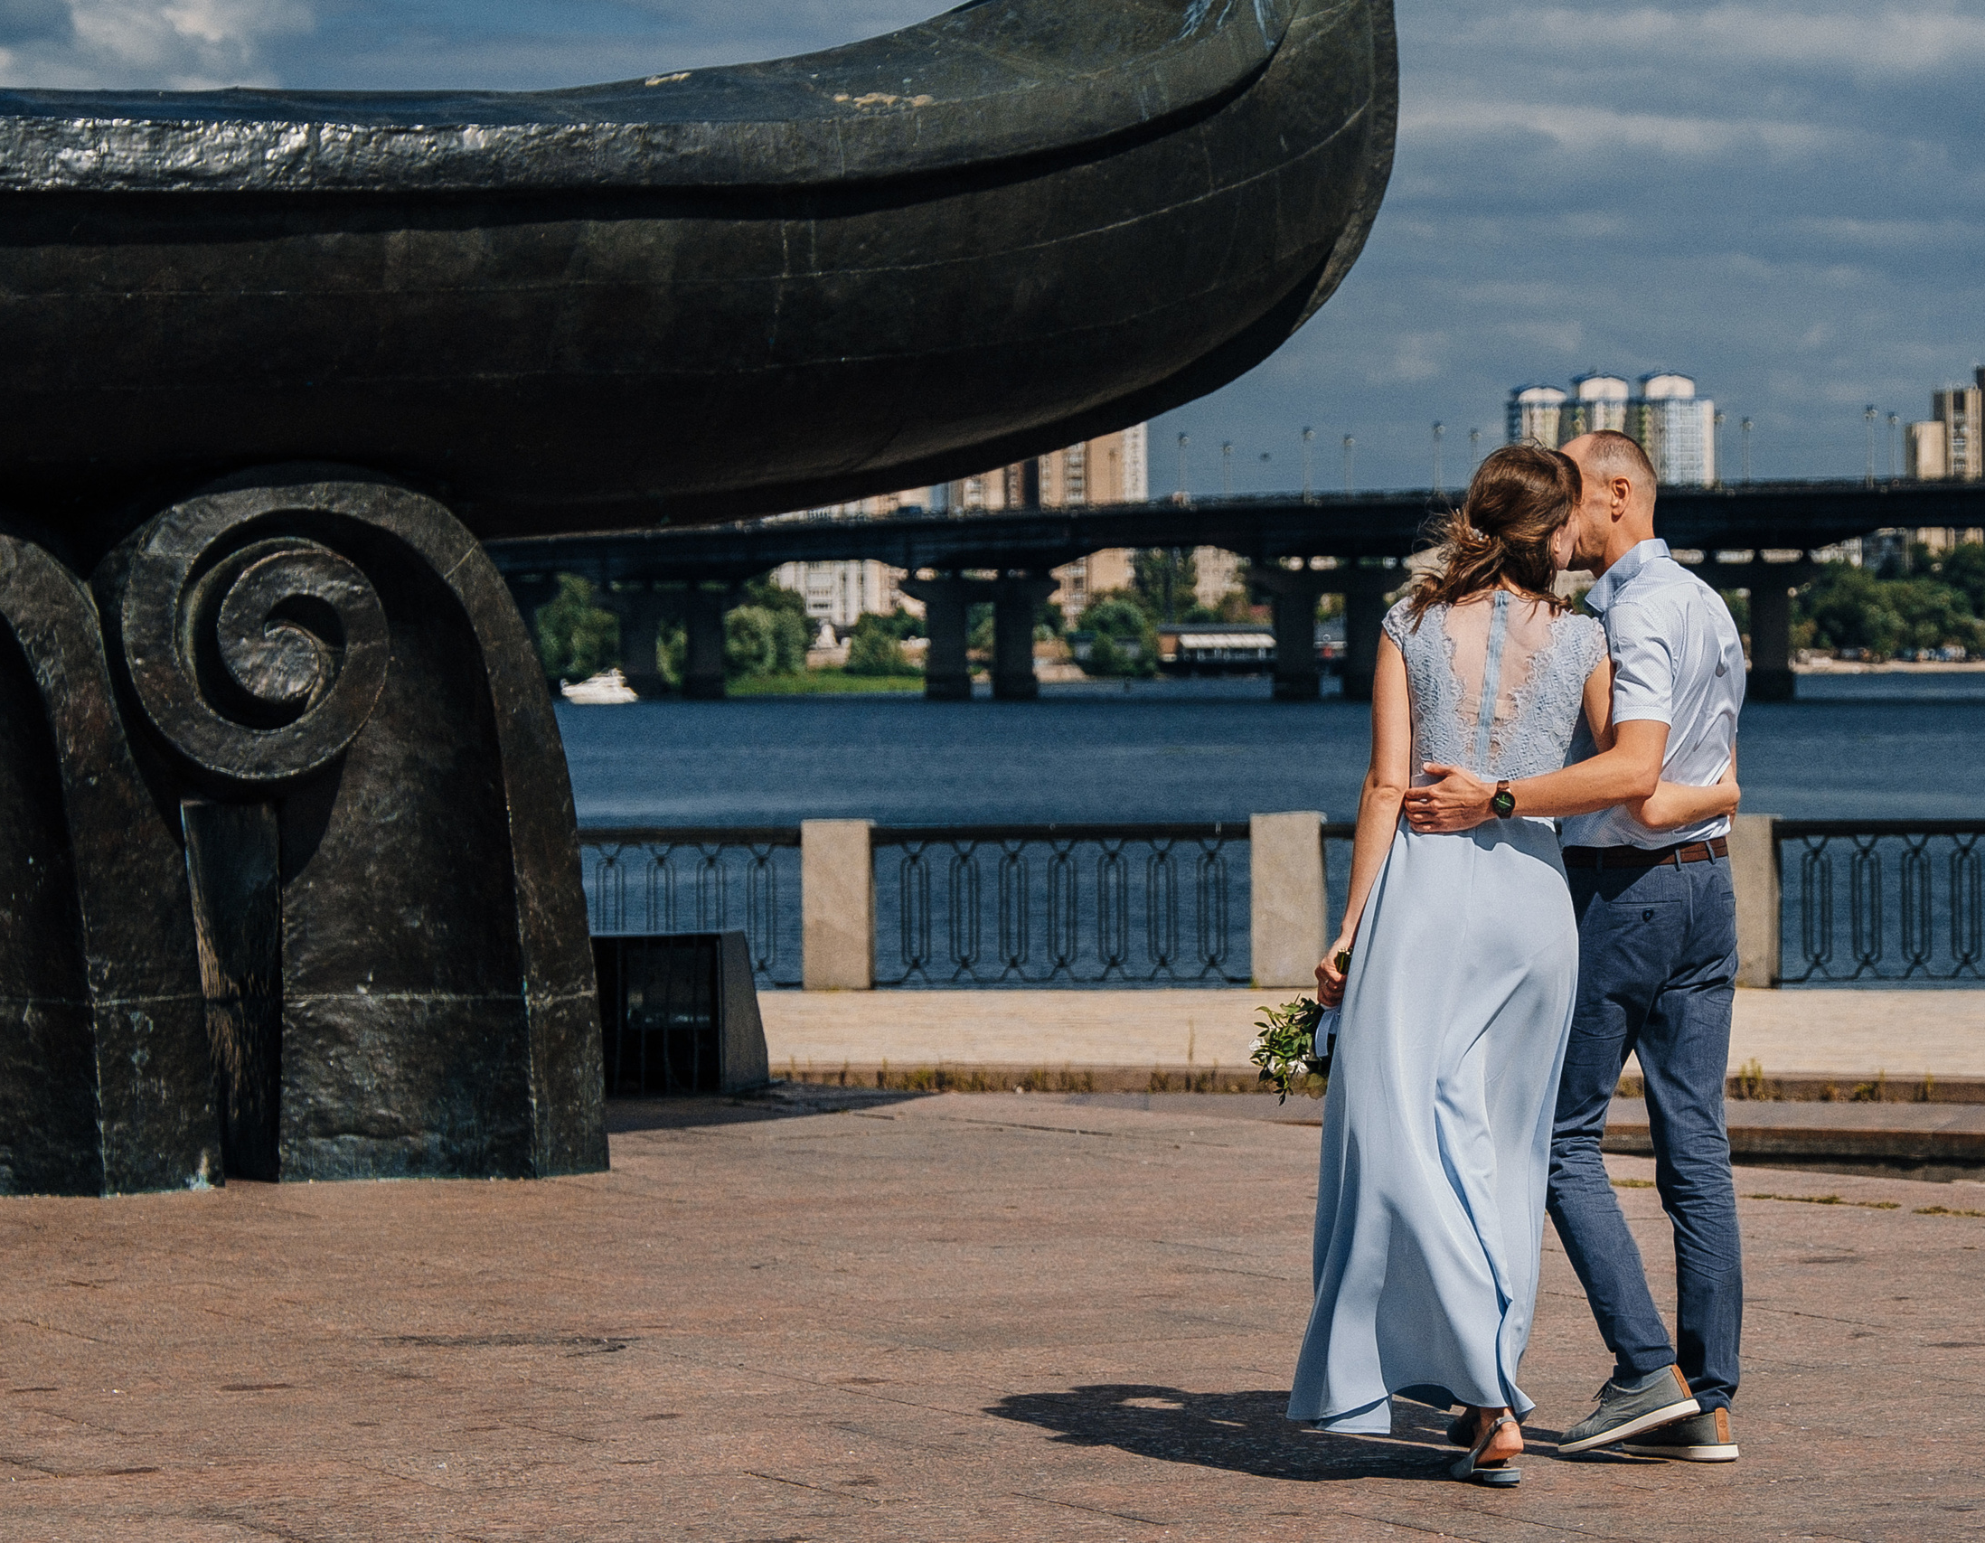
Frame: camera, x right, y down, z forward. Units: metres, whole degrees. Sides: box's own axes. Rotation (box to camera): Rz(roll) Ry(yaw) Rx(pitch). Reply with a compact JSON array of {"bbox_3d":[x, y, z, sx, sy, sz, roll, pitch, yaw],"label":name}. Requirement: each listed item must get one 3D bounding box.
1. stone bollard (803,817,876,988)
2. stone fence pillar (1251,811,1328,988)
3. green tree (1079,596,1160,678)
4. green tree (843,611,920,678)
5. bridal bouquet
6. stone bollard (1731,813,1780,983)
[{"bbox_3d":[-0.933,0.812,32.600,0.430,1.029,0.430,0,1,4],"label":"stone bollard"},{"bbox_3d":[1.795,0.778,32.200,0.430,1.053,0.430,0,1,4],"label":"stone fence pillar"},{"bbox_3d":[19.829,-20.938,830.000,12.660,12.930,12.660,0,1,0],"label":"green tree"},{"bbox_3d":[-15.297,-17.540,740.000,10.530,9.020,10.530,0,1,0],"label":"green tree"},{"bbox_3d":[0.535,0.427,8.850,0.200,0.280,0.200,21,6,0],"label":"bridal bouquet"},{"bbox_3d":[4.483,0.775,31.800,0.430,1.027,0.430,0,1,4],"label":"stone bollard"}]

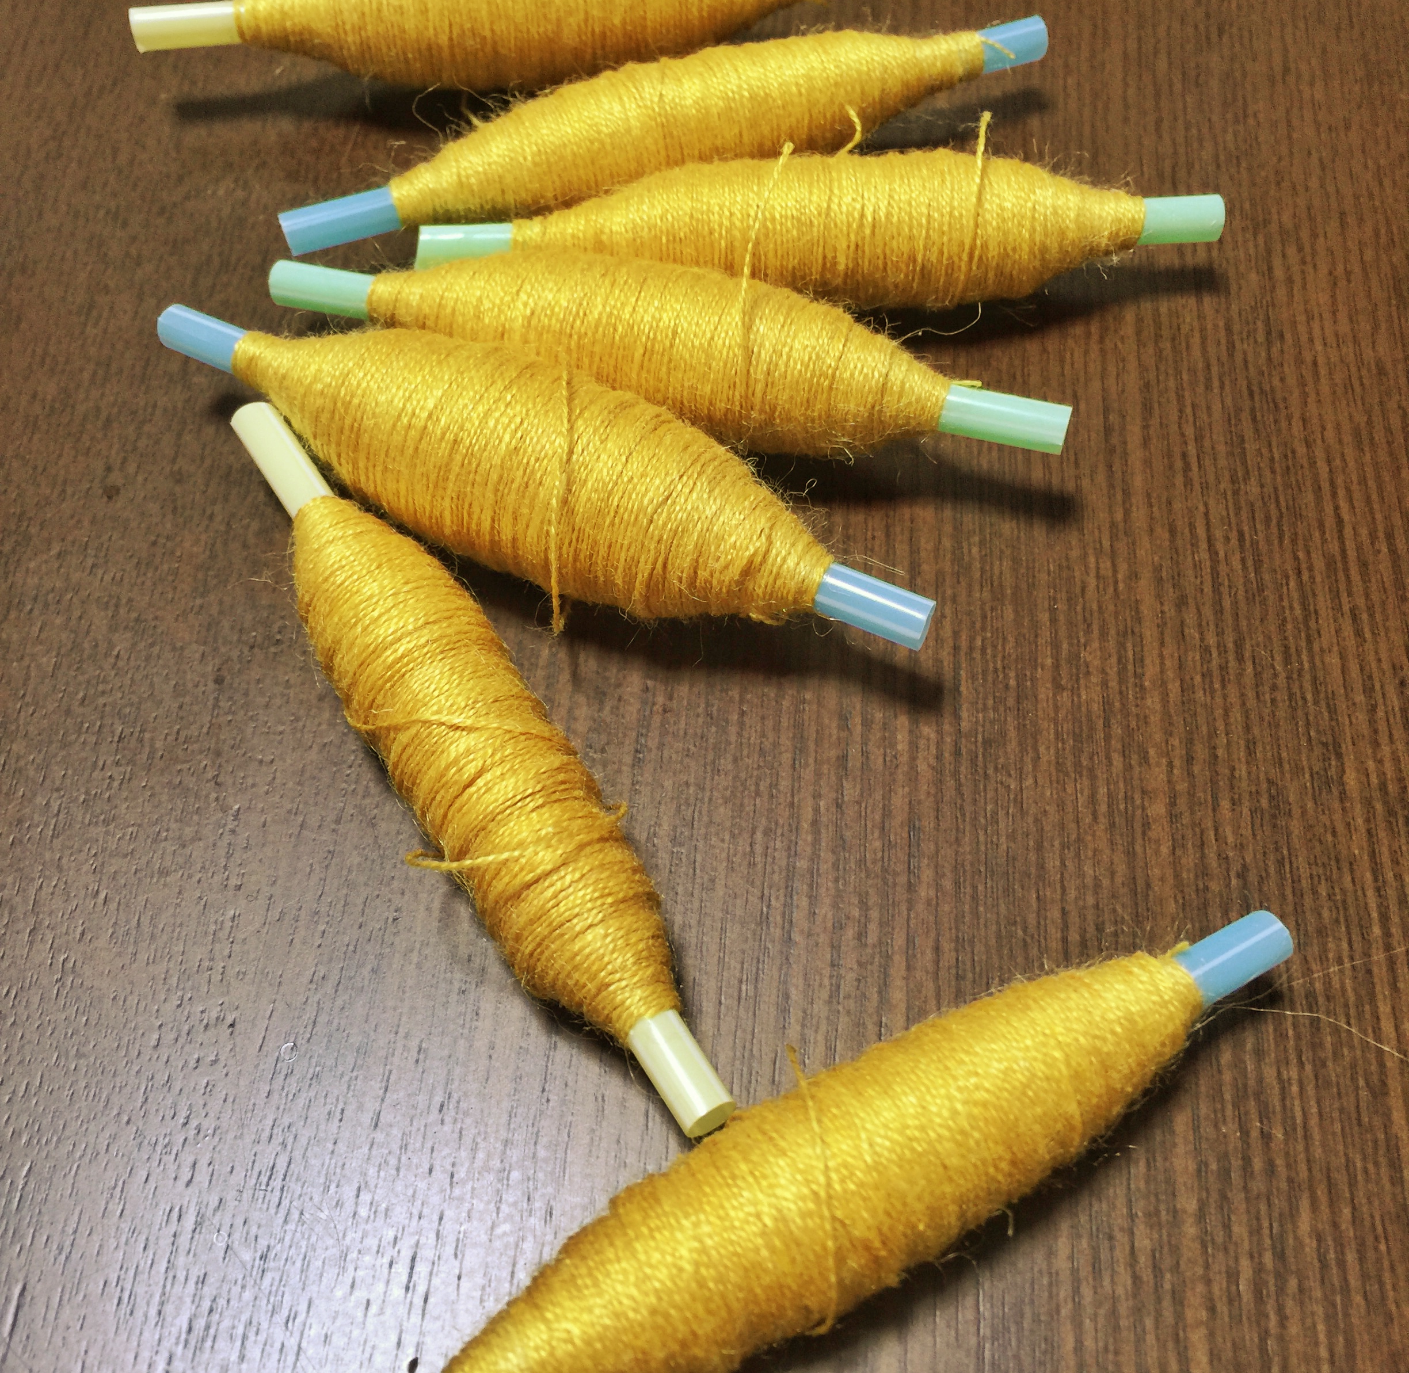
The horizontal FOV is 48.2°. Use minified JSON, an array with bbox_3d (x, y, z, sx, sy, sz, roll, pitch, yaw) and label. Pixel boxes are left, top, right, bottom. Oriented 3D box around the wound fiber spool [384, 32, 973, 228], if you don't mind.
[{"bbox_3d":[-0.002,-0.086,0.243,0.094,0.020,0.020,-16,62,-4],"label":"wound fiber spool"}]

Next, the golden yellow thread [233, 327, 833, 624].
[{"bbox_3d":[-0.025,-0.030,0.212,0.091,0.028,0.028,23,65,14],"label":"golden yellow thread"}]

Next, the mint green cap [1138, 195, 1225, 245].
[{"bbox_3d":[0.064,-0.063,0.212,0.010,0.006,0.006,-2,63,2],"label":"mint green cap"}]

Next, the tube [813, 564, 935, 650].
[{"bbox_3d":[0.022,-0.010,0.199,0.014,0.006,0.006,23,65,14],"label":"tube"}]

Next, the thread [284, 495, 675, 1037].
[{"bbox_3d":[-0.027,0.007,0.183,0.020,0.020,0.079,-31,66,-13],"label":"thread"}]

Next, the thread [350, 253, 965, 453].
[{"bbox_3d":[-0.007,-0.044,0.206,0.078,0.022,0.022,13,64,9],"label":"thread"}]

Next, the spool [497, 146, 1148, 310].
[{"bbox_3d":[0.016,-0.062,0.214,0.085,0.020,0.020,-2,63,2],"label":"spool"}]

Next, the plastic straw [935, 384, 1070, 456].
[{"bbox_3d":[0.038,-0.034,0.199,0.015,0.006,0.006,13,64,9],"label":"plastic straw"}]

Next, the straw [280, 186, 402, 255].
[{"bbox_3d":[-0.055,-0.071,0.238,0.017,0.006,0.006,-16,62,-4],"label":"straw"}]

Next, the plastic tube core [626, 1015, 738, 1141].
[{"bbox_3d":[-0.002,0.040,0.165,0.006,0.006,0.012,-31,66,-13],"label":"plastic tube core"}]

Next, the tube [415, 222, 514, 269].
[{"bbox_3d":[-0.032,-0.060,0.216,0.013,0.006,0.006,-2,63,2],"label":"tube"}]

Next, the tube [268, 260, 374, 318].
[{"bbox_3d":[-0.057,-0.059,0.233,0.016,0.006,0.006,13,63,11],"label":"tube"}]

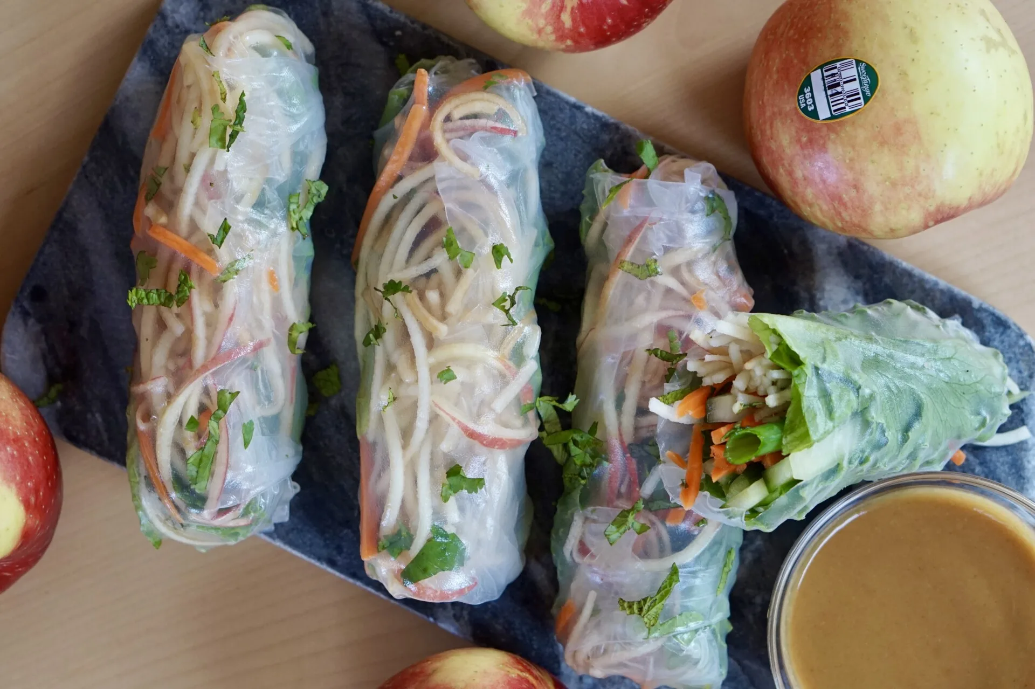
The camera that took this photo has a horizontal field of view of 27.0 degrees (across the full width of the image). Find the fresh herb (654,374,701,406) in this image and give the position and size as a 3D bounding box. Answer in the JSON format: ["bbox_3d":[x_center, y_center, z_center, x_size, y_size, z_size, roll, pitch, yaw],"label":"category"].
[{"bbox_3d":[0.044,0.012,0.584,0.014,0.004,0.005,-28,87,-1],"label":"fresh herb"}]

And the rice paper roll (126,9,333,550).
[{"bbox_3d":[-0.081,-0.019,0.605,0.051,0.043,0.149,5,87,0],"label":"rice paper roll"}]

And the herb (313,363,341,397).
[{"bbox_3d":[-0.055,0.010,0.624,0.007,0.003,0.009,25,87,1],"label":"herb"}]

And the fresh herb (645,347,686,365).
[{"bbox_3d":[0.040,0.003,0.583,0.011,0.004,0.004,10,87,0],"label":"fresh herb"}]

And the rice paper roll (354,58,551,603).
[{"bbox_3d":[-0.017,-0.004,0.605,0.052,0.043,0.152,2,87,0],"label":"rice paper roll"}]

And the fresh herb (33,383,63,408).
[{"bbox_3d":[-0.136,0.015,0.624,0.011,0.003,0.003,-38,88,-2],"label":"fresh herb"}]

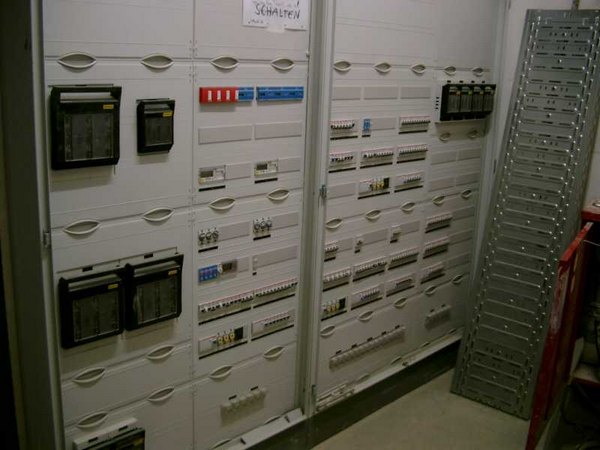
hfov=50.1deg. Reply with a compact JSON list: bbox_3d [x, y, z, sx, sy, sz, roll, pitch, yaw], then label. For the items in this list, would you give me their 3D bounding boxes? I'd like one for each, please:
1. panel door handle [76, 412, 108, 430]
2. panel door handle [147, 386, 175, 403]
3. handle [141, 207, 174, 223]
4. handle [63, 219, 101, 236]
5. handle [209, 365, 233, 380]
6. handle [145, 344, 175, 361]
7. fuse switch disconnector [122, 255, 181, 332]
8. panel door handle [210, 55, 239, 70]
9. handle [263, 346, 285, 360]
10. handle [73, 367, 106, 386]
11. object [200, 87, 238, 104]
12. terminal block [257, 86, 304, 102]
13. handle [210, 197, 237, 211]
[{"bbox_3d":[-0.620,0.591,1.926,0.020,0.036,0.101,16,20,43],"label":"panel door handle"},{"bbox_3d":[-0.447,0.549,2.073,0.021,0.045,0.110,16,20,42],"label":"panel door handle"},{"bbox_3d":[-0.420,-0.031,1.920,0.021,0.045,0.110,16,20,42],"label":"handle"},{"bbox_3d":[-0.601,0.008,1.774,0.020,0.036,0.103,16,20,43],"label":"handle"},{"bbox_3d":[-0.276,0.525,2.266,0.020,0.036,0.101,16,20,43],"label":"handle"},{"bbox_3d":[-0.440,0.406,2.034,0.021,0.045,0.110,16,20,42],"label":"handle"},{"bbox_3d":[-0.445,0.203,1.973,0.047,0.196,0.176,16,20,43],"label":"fuse switch disconnector"},{"bbox_3d":[-0.229,-0.499,1.975,0.021,0.045,0.110,16,20,42],"label":"panel door handle"},{"bbox_3d":[-0.095,0.481,2.413,0.021,0.045,0.110,16,20,42],"label":"handle"},{"bbox_3d":[-0.618,0.446,1.886,0.020,0.036,0.101,16,20,43],"label":"handle"},{"bbox_3d":[-0.252,-0.407,2.012,0.022,0.047,0.143,16,20,43],"label":"object"},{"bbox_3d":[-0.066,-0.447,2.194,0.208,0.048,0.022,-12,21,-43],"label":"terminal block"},{"bbox_3d":[-0.251,-0.069,2.116,0.020,0.036,0.103,16,20,43],"label":"handle"}]

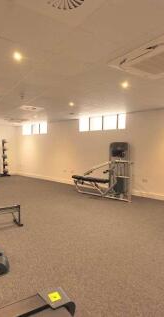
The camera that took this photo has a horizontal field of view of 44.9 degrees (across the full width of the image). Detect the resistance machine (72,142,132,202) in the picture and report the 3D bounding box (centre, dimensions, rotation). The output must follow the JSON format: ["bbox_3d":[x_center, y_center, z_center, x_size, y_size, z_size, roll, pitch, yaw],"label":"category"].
[{"bbox_3d":[0.661,0.323,6.278,2.157,1.630,0.569,3,4,39],"label":"resistance machine"}]

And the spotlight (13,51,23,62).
[{"bbox_3d":[-0.802,-1.284,2.465,0.100,0.050,0.100,-1,3,-34],"label":"spotlight"}]

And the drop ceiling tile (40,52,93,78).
[{"bbox_3d":[-0.233,-1.287,2.811,0.600,0.020,0.600,-1,3,-34],"label":"drop ceiling tile"}]

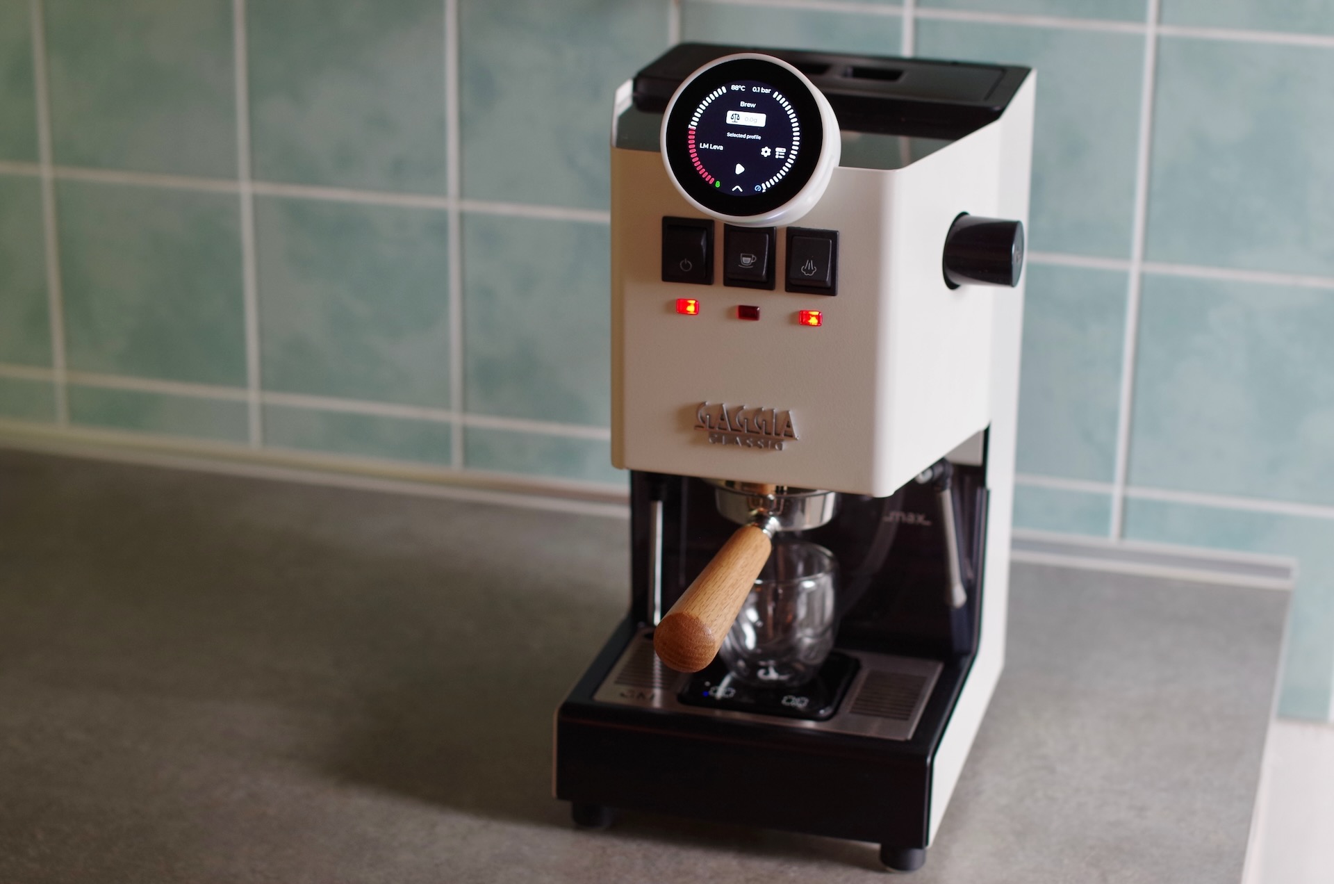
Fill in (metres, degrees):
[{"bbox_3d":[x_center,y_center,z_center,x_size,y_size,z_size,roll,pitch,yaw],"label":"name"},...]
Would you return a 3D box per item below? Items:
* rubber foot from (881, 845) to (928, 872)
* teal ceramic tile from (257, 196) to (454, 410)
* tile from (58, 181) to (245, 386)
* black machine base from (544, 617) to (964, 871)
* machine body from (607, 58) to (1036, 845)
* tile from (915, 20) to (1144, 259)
[{"bbox_3d":[0.124,0.209,1.445,0.024,0.020,0.024,6,21,14],"label":"rubber foot"},{"bbox_3d":[-0.216,-0.097,1.917,0.146,0.146,0.009,6,21,15],"label":"teal ceramic tile"},{"bbox_3d":[-0.362,-0.113,1.956,0.146,0.146,0.009,6,21,15],"label":"tile"},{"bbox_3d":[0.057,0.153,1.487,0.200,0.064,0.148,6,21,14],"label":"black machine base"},{"bbox_3d":[0.070,-0.007,1.468,0.200,0.355,0.225,6,21,14],"label":"machine body"},{"bbox_3d":[0.225,-0.191,1.748,0.146,0.146,0.009,6,21,15],"label":"tile"}]

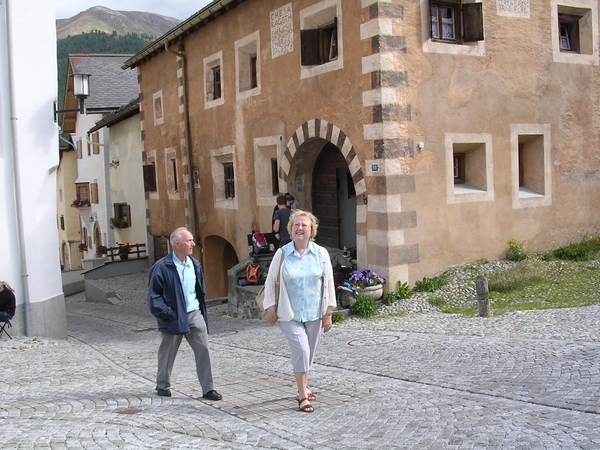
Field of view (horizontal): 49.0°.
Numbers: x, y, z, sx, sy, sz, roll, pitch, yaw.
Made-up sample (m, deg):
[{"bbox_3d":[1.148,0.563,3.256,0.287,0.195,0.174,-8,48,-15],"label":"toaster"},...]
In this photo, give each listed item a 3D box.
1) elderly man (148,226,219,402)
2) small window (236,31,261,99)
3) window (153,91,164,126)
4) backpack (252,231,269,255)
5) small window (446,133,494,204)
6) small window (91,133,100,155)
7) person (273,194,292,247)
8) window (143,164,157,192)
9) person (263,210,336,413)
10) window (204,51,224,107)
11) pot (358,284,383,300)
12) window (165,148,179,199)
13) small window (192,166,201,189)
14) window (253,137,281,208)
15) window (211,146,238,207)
[{"bbox_3d":[-1.121,0.848,6.420,0.580,1.640,0.520,2,6,44],"label":"elderly man"},{"bbox_3d":[-1.115,-3.672,15.362,0.270,1.394,1.326,-5,5,-29],"label":"small window"},{"bbox_3d":[-4.418,-3.676,20.825,0.160,1.007,0.850,-5,5,-30],"label":"window"},{"bbox_3d":[-0.828,0.373,13.800,0.320,0.500,0.270,-5,-9,-27],"label":"backpack"},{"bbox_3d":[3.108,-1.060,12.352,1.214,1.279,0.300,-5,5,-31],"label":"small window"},{"bbox_3d":[-10.556,-4.207,34.000,0.220,1.150,0.950,-5,5,-35],"label":"small window"},{"bbox_3d":[-0.291,0.245,13.064,0.480,1.680,0.380,-1,4,12],"label":"person"},{"bbox_3d":[-5.040,-1.546,21.937,0.250,0.900,0.780,-5,5,-30],"label":"window"},{"bbox_3d":[0.000,0.706,5.500,0.600,1.630,0.440,-3,4,-3],"label":"person"},{"bbox_3d":[-2.151,-3.749,17.177,0.250,1.304,1.304,-5,5,-29],"label":"window"},{"bbox_3d":[1.069,1.161,11.000,0.630,0.280,0.630,-2,4,0],"label":"pot"},{"bbox_3d":[-3.844,-1.562,20.220,0.220,1.600,0.913,-5,5,-30],"label":"window"},{"bbox_3d":[-2.925,-1.324,18.478,0.100,0.607,0.413,-5,5,-30],"label":"small window"},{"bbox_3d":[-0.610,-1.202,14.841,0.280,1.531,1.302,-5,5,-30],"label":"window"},{"bbox_3d":[-1.857,-1.211,17.038,0.250,1.539,1.553,-5,5,-29],"label":"window"}]

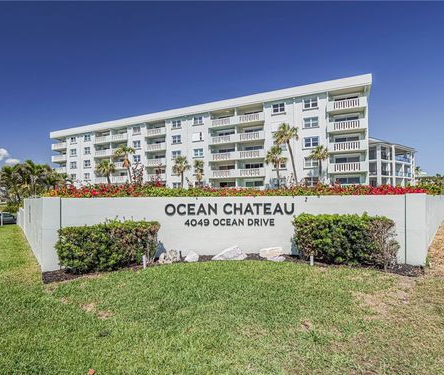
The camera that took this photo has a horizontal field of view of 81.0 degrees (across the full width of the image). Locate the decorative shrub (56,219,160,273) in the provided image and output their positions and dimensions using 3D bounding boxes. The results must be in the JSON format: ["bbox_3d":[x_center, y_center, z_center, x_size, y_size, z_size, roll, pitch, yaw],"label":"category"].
[{"bbox_3d":[-2.800,1.419,6.642,2.265,0.987,0.850,1,-3,-25],"label":"decorative shrub"}]

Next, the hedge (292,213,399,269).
[{"bbox_3d":[3.064,1.288,6.708,2.278,1.149,0.850,-2,-3,24],"label":"hedge"}]

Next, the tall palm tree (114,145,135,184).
[{"bbox_3d":[-16.016,-2.193,43.681,3.400,9.827,3.400,-1,-2,0],"label":"tall palm tree"}]

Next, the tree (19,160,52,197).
[{"bbox_3d":[-31.581,-0.009,44.094,4.400,8.778,4.400,-1,-2,0],"label":"tree"}]

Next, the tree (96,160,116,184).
[{"bbox_3d":[-19.403,-0.855,44.126,3.200,7.253,3.200,-1,-2,0],"label":"tree"}]

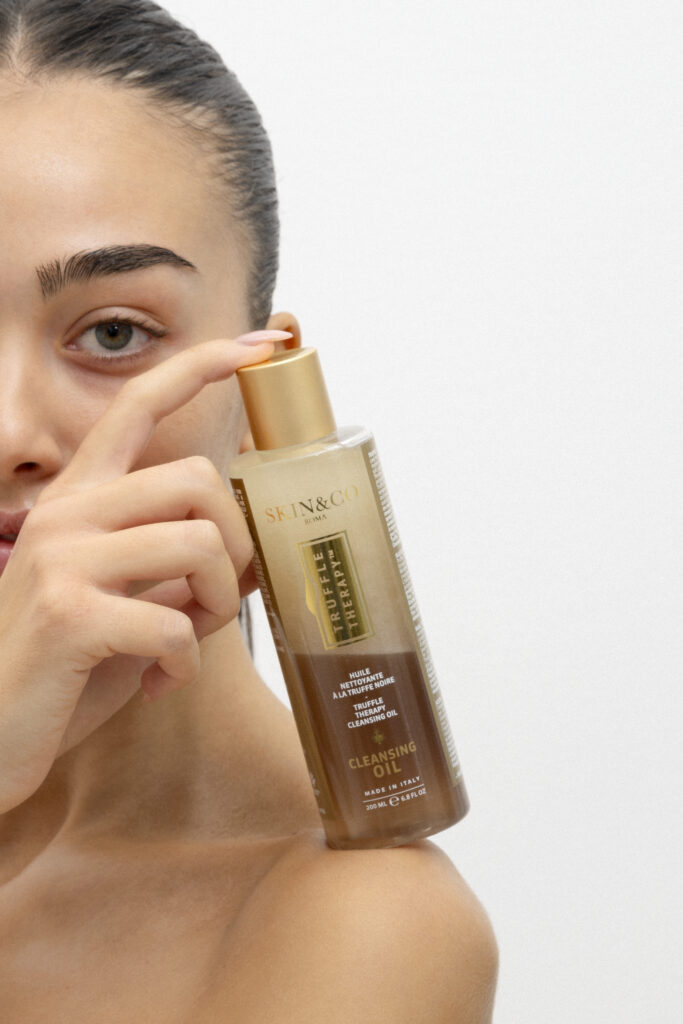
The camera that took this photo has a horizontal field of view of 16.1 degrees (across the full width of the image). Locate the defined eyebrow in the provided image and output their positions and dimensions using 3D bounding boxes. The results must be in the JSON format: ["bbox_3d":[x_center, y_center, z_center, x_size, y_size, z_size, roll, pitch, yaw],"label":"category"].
[{"bbox_3d":[-0.071,-0.076,0.762,0.053,0.017,0.010,0,0,-18],"label":"defined eyebrow"}]

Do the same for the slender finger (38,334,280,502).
[{"bbox_3d":[-0.054,-0.030,0.738,0.088,0.026,0.018,-34,11,-16],"label":"slender finger"}]

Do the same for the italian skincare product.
[{"bbox_3d":[-0.001,0.027,0.767,0.048,0.156,0.046,-15,11,-1],"label":"italian skincare product"}]

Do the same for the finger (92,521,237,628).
[{"bbox_3d":[-0.054,0.018,0.738,0.046,0.030,0.026,-8,9,-16],"label":"finger"}]

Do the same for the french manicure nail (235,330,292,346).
[{"bbox_3d":[-0.024,-0.054,0.748,0.018,0.005,0.010,-4,16,-10],"label":"french manicure nail"}]

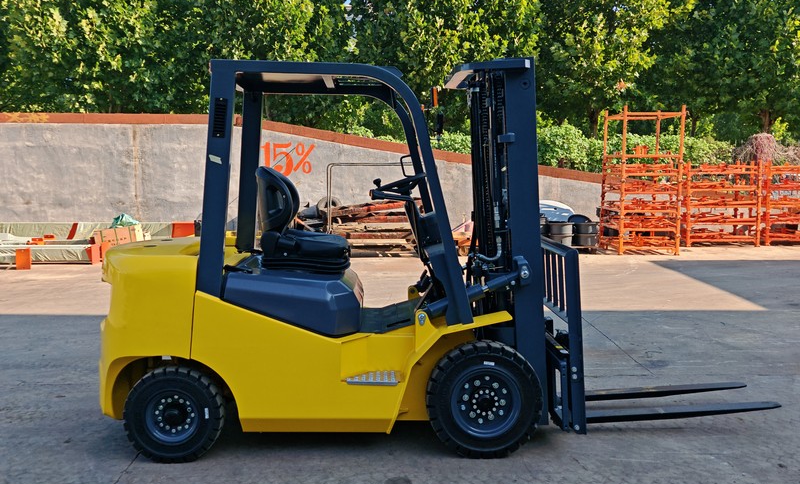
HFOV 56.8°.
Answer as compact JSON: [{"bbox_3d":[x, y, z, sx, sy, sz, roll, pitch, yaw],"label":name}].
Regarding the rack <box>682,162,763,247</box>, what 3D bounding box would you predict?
[{"bbox_3d":[7.560,-0.903,17.733,1.714,1.925,1.150,0,5,0],"label":"rack"}]

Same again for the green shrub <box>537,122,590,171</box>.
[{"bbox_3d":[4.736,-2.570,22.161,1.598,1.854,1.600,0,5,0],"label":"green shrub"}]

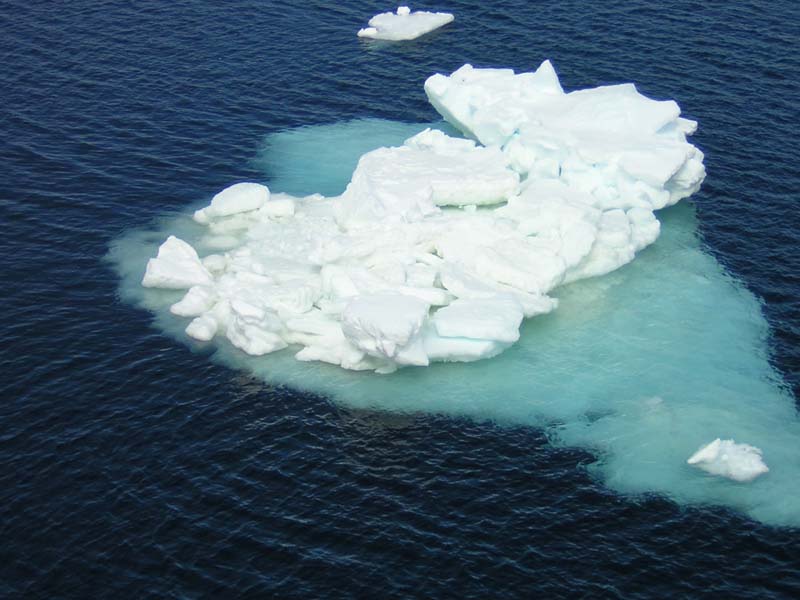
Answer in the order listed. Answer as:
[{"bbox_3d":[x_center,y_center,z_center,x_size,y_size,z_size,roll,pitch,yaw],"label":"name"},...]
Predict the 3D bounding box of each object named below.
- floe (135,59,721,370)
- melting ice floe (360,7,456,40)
[{"bbox_3d":[0.350,-1.723,40.660,6.900,1.750,10.000,16,30,29],"label":"floe"},{"bbox_3d":[0.130,-5.763,50.483,2.100,0.400,1.250,-17,31,-31],"label":"melting ice floe"}]

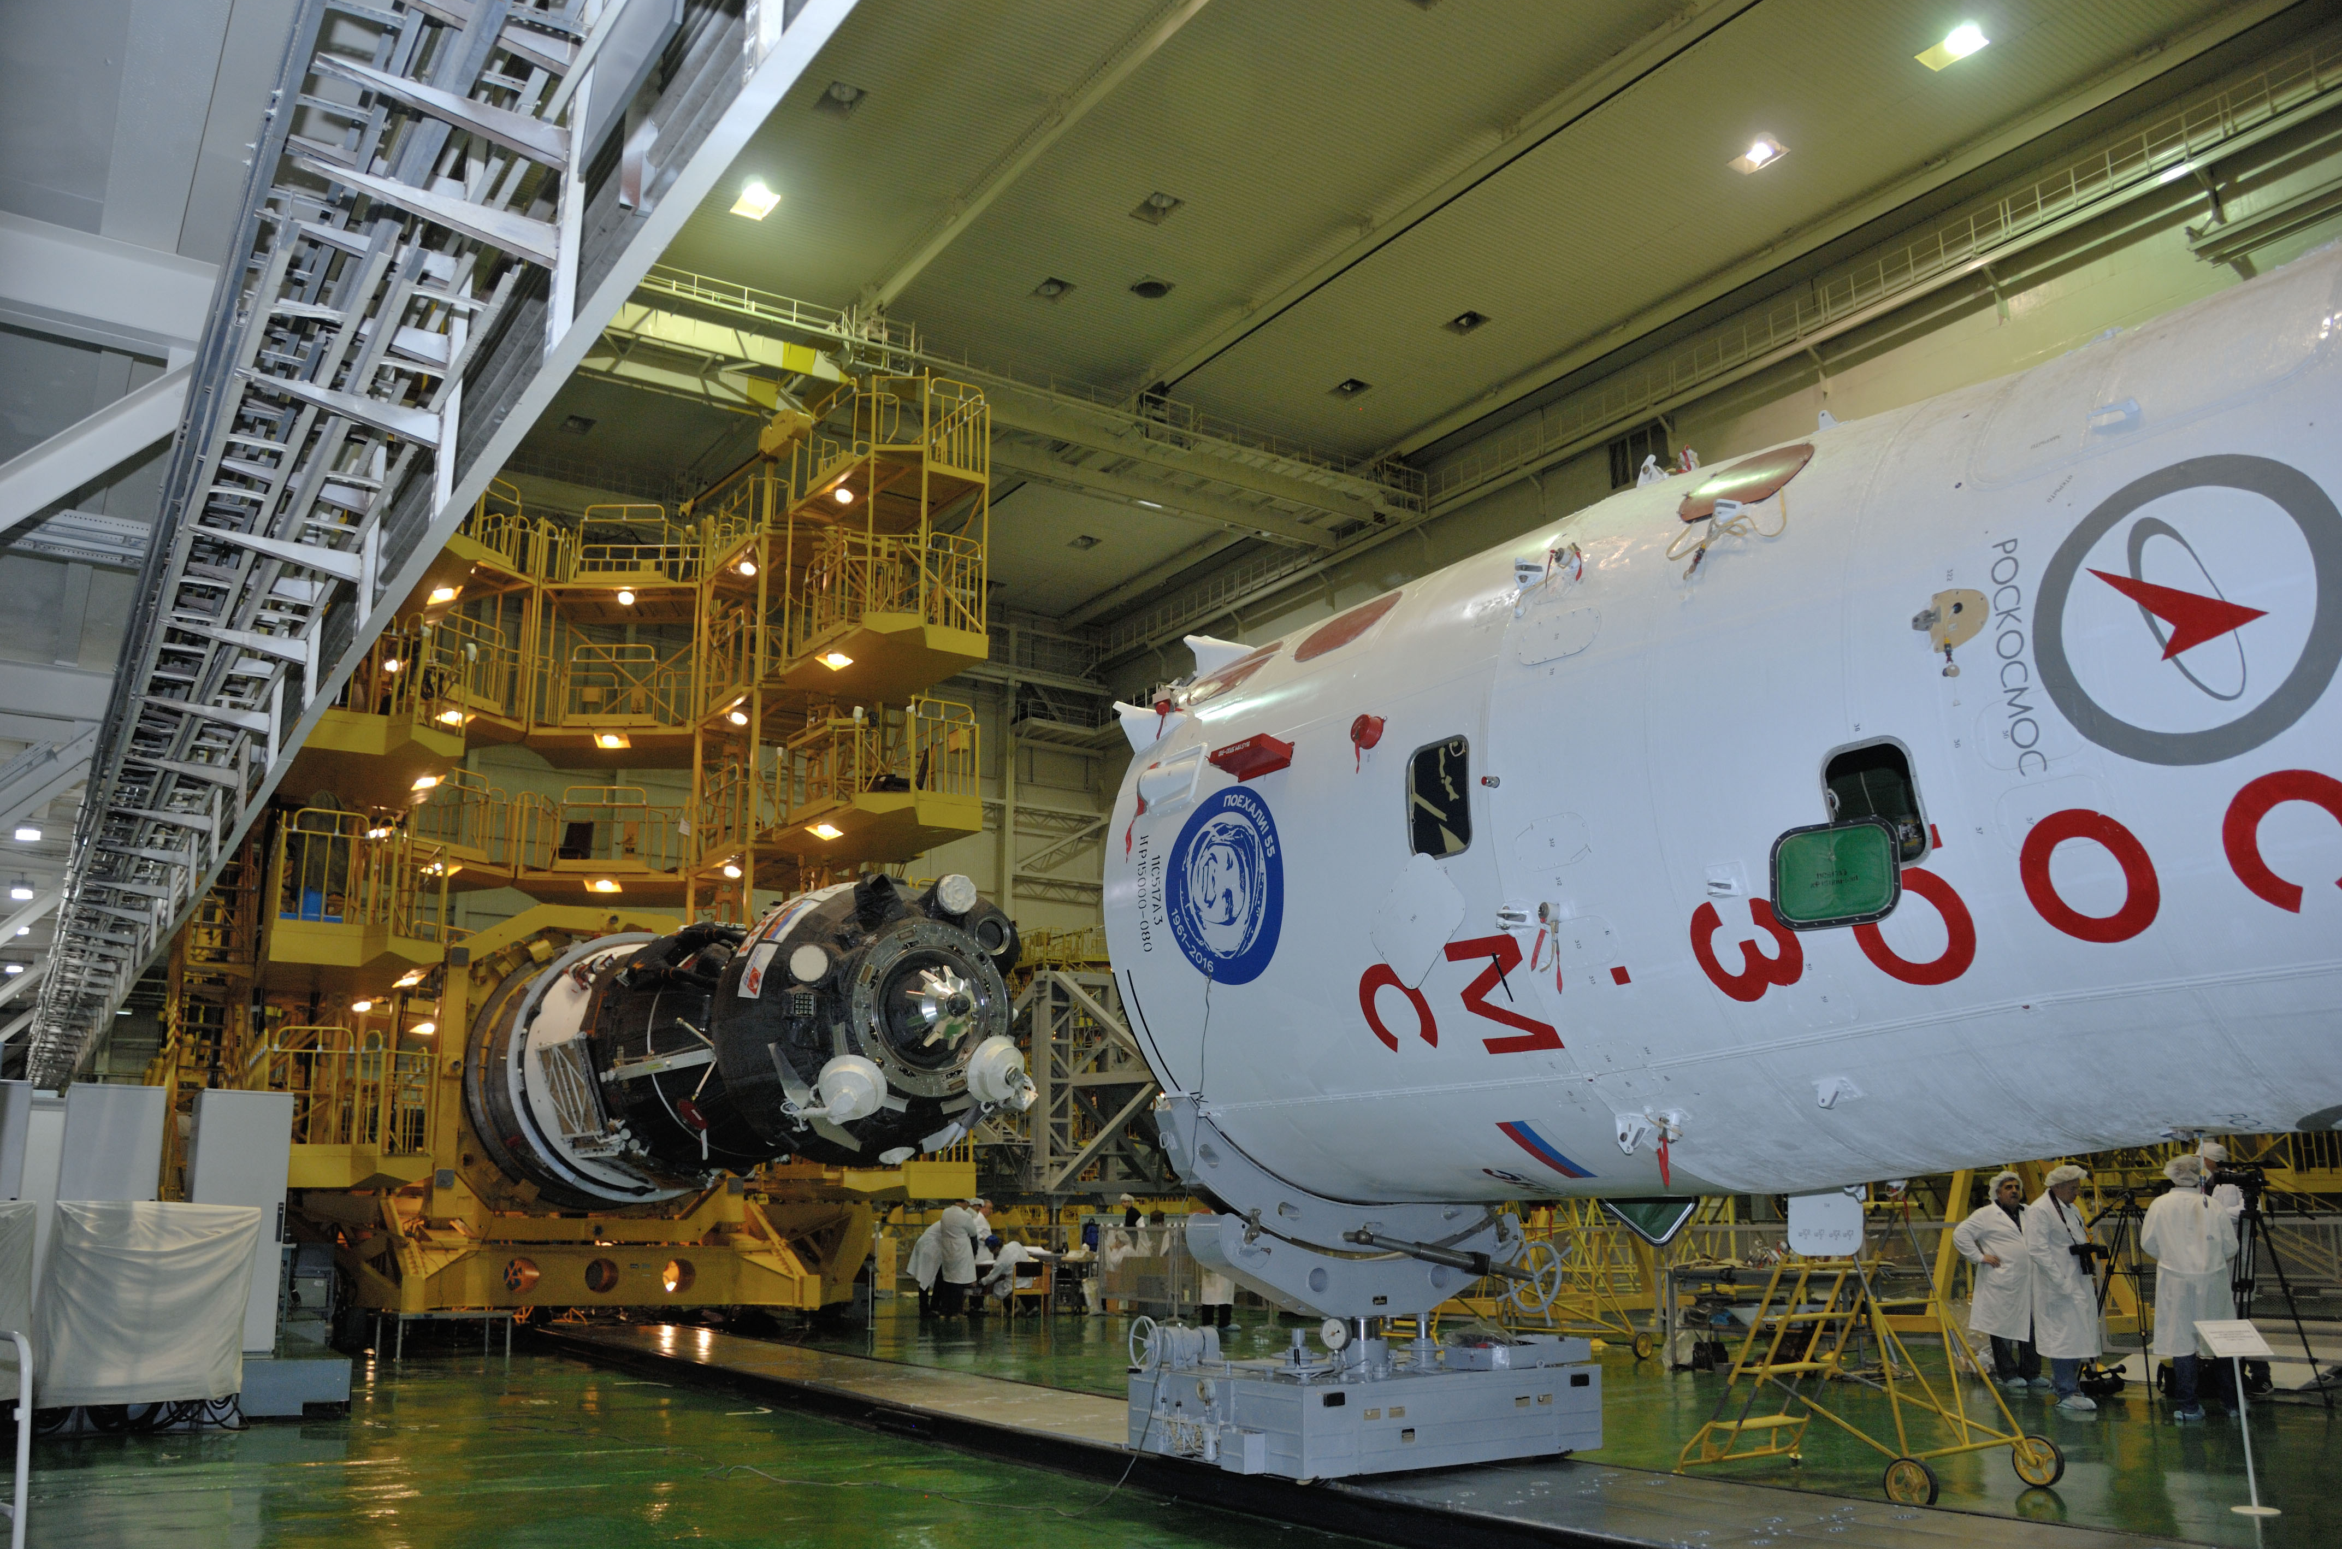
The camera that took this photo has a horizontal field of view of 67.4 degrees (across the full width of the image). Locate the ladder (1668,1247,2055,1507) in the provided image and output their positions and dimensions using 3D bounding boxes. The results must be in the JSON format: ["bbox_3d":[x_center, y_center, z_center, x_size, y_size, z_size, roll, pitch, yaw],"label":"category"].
[{"bbox_3d":[3.730,3.176,9.692,1.240,1.470,1.870,9,-17,-33],"label":"ladder"}]

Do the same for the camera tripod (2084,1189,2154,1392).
[{"bbox_3d":[7.160,3.908,13.271,0.600,1.500,0.550,4,-14,-17],"label":"camera tripod"}]

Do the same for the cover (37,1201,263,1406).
[{"bbox_3d":[-6.955,3.612,11.961,1.240,1.380,0.650,9,-17,-33],"label":"cover"}]

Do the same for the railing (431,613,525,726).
[{"bbox_3d":[-9.213,-1.428,23.400,0.120,1.200,1.500,-6,-14,23],"label":"railing"}]

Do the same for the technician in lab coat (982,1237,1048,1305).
[{"bbox_3d":[-2.091,6.679,23.516,0.800,1.020,0.550,-2,-13,5],"label":"technician in lab coat"}]

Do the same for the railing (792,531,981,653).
[{"bbox_3d":[-3.632,-2.203,22.614,1.950,1.380,1.900,9,-17,-33],"label":"railing"}]

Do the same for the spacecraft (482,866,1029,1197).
[{"bbox_3d":[-3.804,2.484,16.029,2.960,2.960,7.900,9,-17,-33],"label":"spacecraft"}]

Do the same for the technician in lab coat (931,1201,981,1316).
[{"bbox_3d":[-2.899,6.435,23.585,0.500,1.620,0.480,-10,-16,36],"label":"technician in lab coat"}]

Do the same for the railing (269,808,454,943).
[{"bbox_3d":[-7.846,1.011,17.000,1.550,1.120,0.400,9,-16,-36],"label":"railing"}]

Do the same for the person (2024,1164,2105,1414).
[{"bbox_3d":[6.447,3.709,12.679,0.550,1.740,0.450,12,-19,-43],"label":"person"}]

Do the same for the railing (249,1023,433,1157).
[{"bbox_3d":[-8.310,3.236,17.585,1.620,1.300,1.500,9,-17,-33],"label":"railing"}]

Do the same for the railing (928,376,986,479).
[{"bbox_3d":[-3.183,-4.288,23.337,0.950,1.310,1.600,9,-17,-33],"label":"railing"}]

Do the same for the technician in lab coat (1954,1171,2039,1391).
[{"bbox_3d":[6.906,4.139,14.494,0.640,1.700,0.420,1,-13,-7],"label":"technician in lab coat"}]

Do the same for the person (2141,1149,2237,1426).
[{"bbox_3d":[7.163,3.609,12.401,0.600,1.760,0.420,-4,-14,14],"label":"person"}]

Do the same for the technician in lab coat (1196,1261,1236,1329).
[{"bbox_3d":[0.570,5.745,21.094,0.400,1.700,0.500,-10,-16,35],"label":"technician in lab coat"}]

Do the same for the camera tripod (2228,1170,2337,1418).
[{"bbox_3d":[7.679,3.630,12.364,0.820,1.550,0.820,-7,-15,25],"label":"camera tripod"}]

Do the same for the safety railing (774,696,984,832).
[{"bbox_3d":[-3.626,-0.069,22.110,1.950,1.380,1.950,9,-17,-33],"label":"safety railing"}]

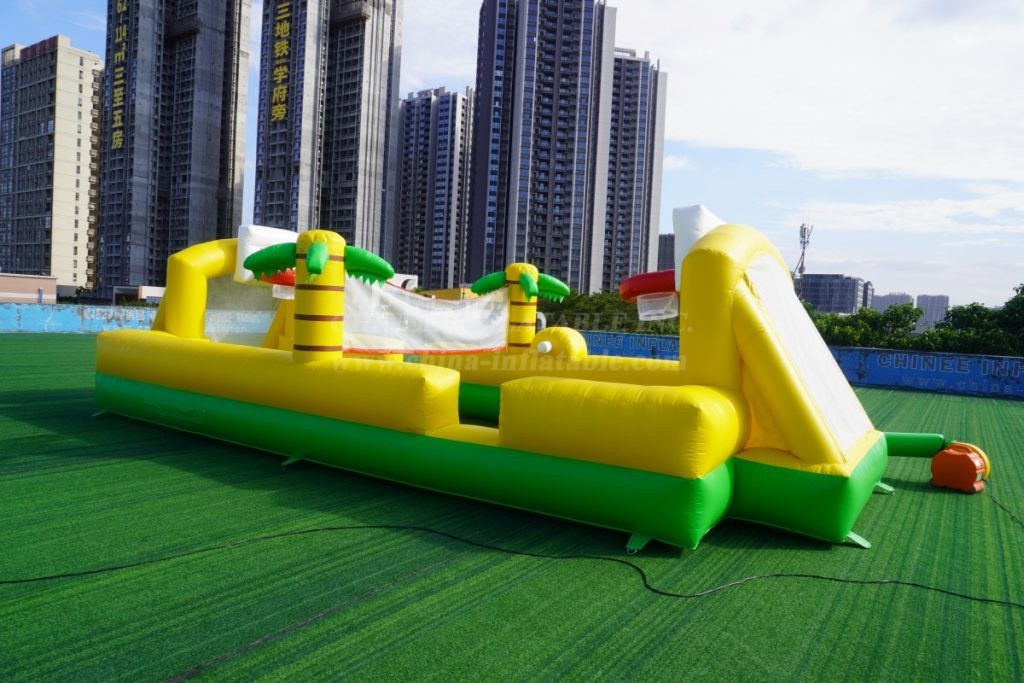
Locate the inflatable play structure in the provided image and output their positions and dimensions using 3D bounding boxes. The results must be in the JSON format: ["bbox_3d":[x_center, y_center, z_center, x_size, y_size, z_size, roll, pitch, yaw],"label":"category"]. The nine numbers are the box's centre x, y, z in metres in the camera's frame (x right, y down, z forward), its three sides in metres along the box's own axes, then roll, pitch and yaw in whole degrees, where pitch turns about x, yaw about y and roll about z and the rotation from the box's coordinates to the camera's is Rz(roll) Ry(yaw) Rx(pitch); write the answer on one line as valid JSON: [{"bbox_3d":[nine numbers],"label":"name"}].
[{"bbox_3d":[-0.694,-0.142,8.819,10.741,2.693,4.682,4,2,34],"label":"inflatable play structure"}]

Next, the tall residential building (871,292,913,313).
[{"bbox_3d":[625.340,-31.670,1124.110,54.000,97.000,22.000,3,1,27],"label":"tall residential building"}]

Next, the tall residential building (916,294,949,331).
[{"bbox_3d":[669.330,-27.090,1089.150,42.000,93.500,21.000,3,1,27],"label":"tall residential building"}]

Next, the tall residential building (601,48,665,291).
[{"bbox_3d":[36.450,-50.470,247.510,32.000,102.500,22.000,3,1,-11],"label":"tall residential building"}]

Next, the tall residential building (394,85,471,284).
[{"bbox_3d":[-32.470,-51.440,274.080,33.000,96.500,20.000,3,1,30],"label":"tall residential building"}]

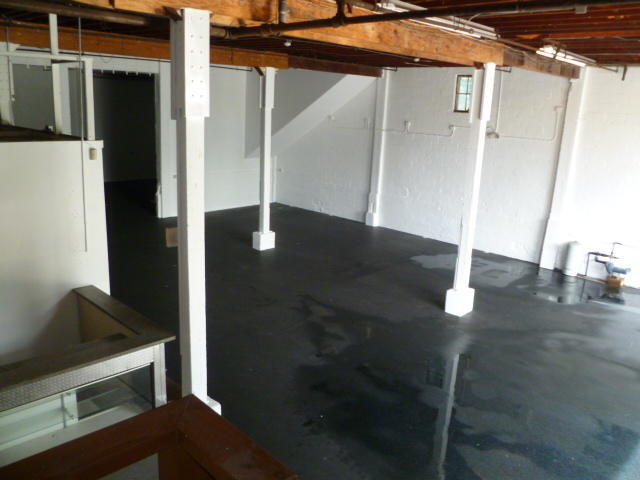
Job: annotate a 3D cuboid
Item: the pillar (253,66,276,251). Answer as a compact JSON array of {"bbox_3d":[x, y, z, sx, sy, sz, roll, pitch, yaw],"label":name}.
[{"bbox_3d":[-1.254,-1.801,11.972,0.310,4.144,0.400,16,19,43],"label":"pillar"}]

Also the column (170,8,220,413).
[{"bbox_3d":[-1.156,0.069,4.713,0.310,4.007,0.400,16,19,43],"label":"column"}]

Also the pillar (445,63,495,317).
[{"bbox_3d":[2.481,-0.737,8.469,0.310,4.080,0.400,16,19,43],"label":"pillar"}]

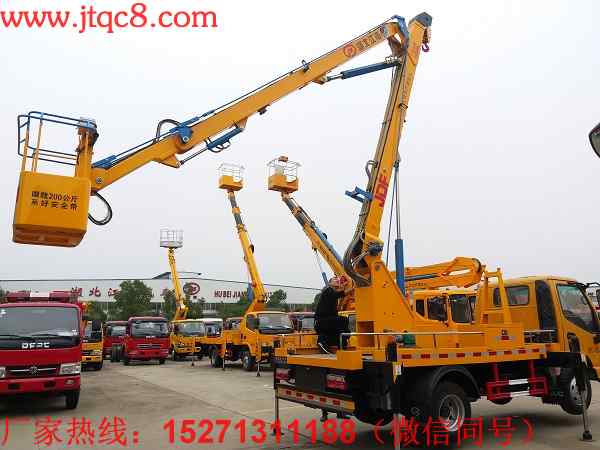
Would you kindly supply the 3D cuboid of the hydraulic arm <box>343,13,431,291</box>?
[{"bbox_3d":[1.542,-1.445,8.084,1.000,4.800,0.600,20,-21,-29],"label":"hydraulic arm"}]

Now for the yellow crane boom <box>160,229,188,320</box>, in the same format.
[{"bbox_3d":[-7.380,2.946,28.311,1.300,5.100,1.300,5,-13,-23],"label":"yellow crane boom"}]

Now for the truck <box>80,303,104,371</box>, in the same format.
[{"bbox_3d":[-10.017,4.891,22.004,1.900,2.800,5.900,5,-13,-23],"label":"truck"}]

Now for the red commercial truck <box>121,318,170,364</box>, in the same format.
[{"bbox_3d":[-7.776,5.524,23.523,1.900,2.200,5.600,5,-13,-23],"label":"red commercial truck"}]

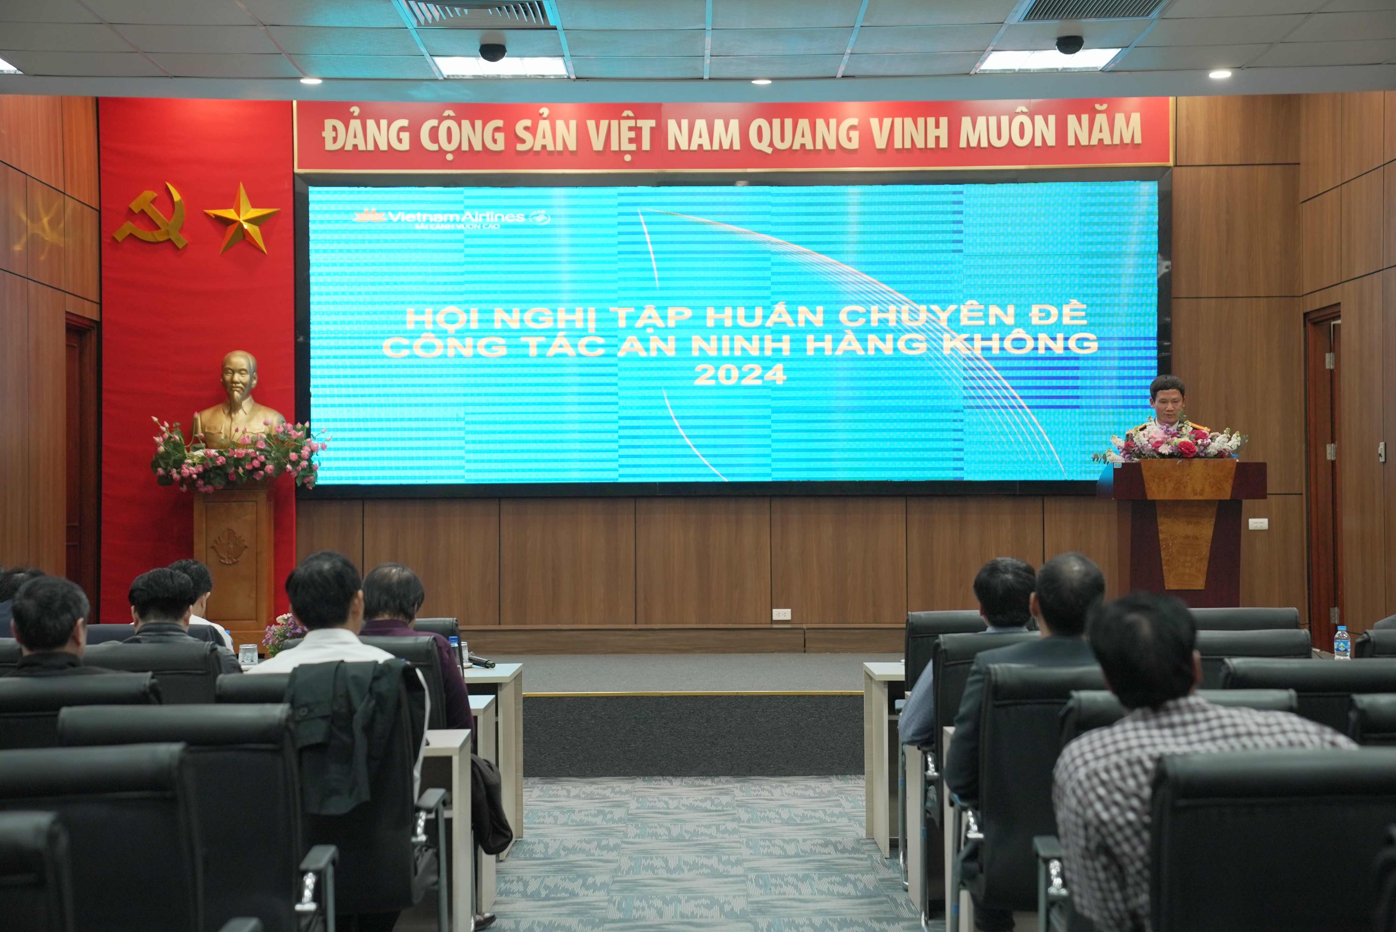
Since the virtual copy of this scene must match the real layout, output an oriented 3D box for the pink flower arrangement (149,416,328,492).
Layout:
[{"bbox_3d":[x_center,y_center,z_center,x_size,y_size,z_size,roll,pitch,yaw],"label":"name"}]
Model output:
[{"bbox_3d":[-2.884,-0.075,15.593,1.103,0.470,0.500,0,-1,0],"label":"pink flower arrangement"}]

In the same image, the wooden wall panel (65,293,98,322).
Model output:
[{"bbox_3d":[-3.927,-1.008,15.803,0.025,0.115,0.910,0,-1,0],"label":"wooden wall panel"}]

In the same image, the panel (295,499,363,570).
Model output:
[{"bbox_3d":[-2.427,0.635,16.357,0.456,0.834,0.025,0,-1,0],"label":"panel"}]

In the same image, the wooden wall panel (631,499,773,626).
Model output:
[{"bbox_3d":[0.036,0.627,16.365,0.893,0.844,0.025,0,-1,0],"label":"wooden wall panel"}]

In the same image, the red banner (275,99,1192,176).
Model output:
[{"bbox_3d":[0.231,-2.200,16.450,5.809,0.513,0.050,0,-1,0],"label":"red banner"}]

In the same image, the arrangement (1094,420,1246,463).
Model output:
[{"bbox_3d":[2.532,-0.132,13.311,0.806,0.250,0.320,0,-1,0],"label":"arrangement"}]

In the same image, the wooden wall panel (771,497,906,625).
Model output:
[{"bbox_3d":[0.929,0.624,16.368,0.893,0.844,0.025,0,-1,0],"label":"wooden wall panel"}]

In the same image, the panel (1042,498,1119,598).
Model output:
[{"bbox_3d":[2.753,0.632,16.550,0.890,0.858,0.030,0,-1,0],"label":"panel"}]

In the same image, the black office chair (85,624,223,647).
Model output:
[{"bbox_3d":[-1.956,1.074,9.102,0.550,1.010,0.620,0,-1,3],"label":"black office chair"}]

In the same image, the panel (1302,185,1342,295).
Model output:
[{"bbox_3d":[4.026,-1.443,16.005,0.030,0.615,1.050,0,-1,0],"label":"panel"}]

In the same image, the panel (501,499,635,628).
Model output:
[{"bbox_3d":[-0.865,0.640,16.550,0.894,0.843,0.030,0,-1,0],"label":"panel"}]

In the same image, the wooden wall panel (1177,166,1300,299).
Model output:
[{"bbox_3d":[3.561,-1.546,16.407,0.826,0.866,0.025,0,-1,0],"label":"wooden wall panel"}]

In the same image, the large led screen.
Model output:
[{"bbox_3d":[0.238,-0.880,16.437,5.596,1.962,0.100,0,-1,0],"label":"large led screen"}]

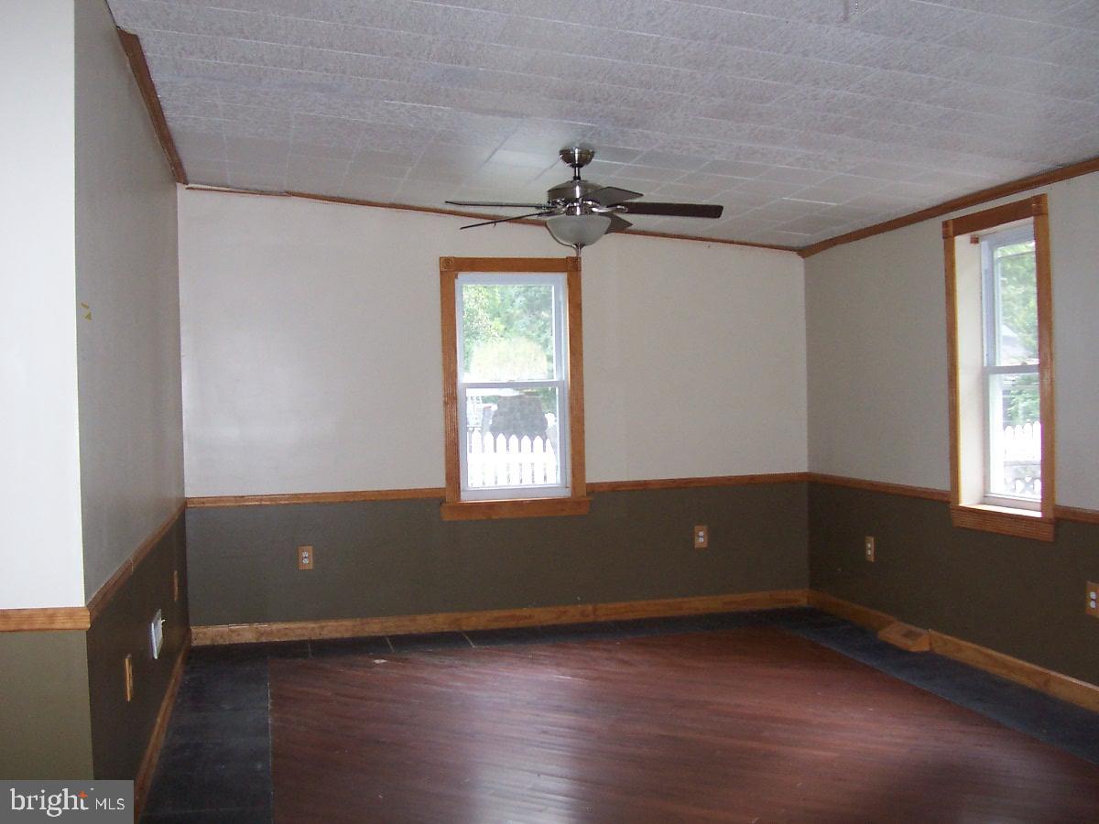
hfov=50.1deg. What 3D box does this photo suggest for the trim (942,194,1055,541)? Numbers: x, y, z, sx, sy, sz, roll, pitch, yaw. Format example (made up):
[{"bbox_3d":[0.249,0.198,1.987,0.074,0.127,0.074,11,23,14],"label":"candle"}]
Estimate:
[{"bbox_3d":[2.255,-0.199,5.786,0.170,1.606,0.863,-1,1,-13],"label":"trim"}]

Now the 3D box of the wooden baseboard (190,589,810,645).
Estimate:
[{"bbox_3d":[-0.191,1.290,7.391,3.954,0.113,0.022,-1,1,-13],"label":"wooden baseboard"}]

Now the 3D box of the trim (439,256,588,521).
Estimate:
[{"bbox_3d":[-0.223,-0.155,7.373,0.940,1.626,0.045,-1,1,-13],"label":"trim"}]

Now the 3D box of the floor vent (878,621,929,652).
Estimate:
[{"bbox_3d":[1.912,1.207,6.340,0.115,0.090,0.385,-1,0,-13],"label":"floor vent"}]

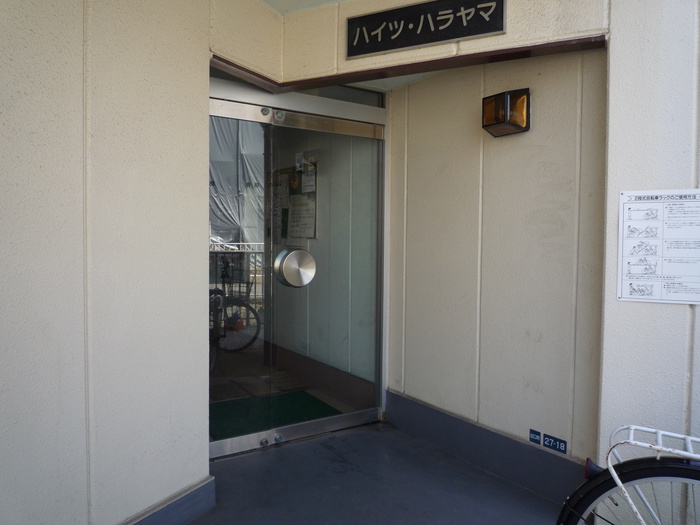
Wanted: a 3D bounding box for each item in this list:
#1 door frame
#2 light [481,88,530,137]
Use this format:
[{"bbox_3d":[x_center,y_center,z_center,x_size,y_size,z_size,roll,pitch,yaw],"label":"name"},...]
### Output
[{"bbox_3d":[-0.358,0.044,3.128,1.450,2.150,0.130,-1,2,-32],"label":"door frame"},{"bbox_3d":[0.784,-0.770,2.584,0.138,0.210,0.211,-1,2,-35],"label":"light"}]

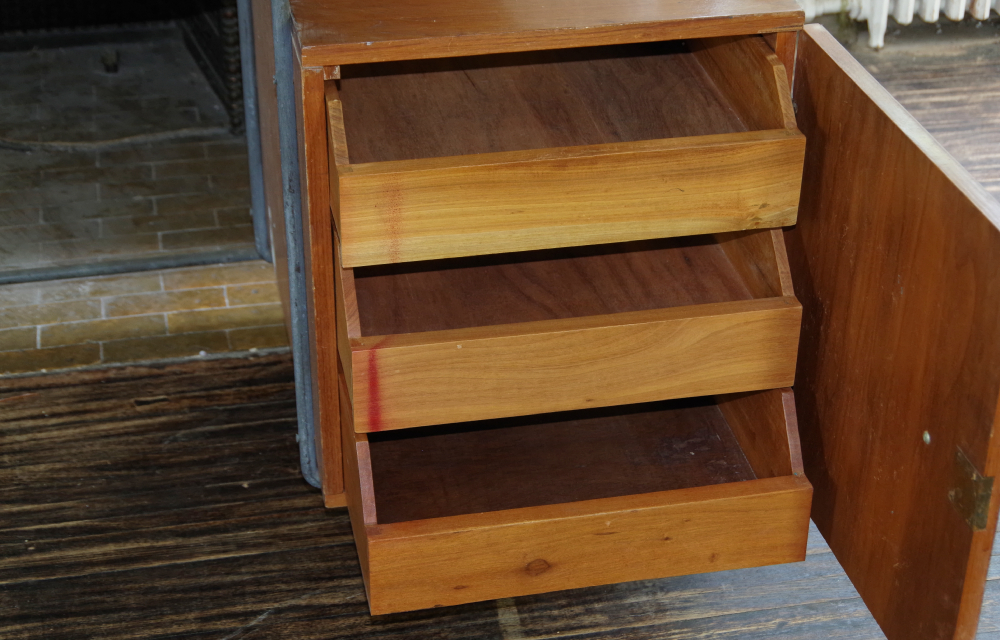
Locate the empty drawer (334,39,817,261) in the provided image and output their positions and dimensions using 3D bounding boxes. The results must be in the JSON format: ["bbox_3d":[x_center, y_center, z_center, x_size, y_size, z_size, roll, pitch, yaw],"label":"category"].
[{"bbox_3d":[0.023,-0.244,1.985,0.425,0.131,0.470,-6,32,-10],"label":"empty drawer"}]

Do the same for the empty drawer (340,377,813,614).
[{"bbox_3d":[0.043,0.071,2.060,0.425,0.149,0.470,-6,32,-10],"label":"empty drawer"}]

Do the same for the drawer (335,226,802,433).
[{"bbox_3d":[0.029,-0.101,2.037,0.425,0.150,0.470,-6,32,-10],"label":"drawer"}]

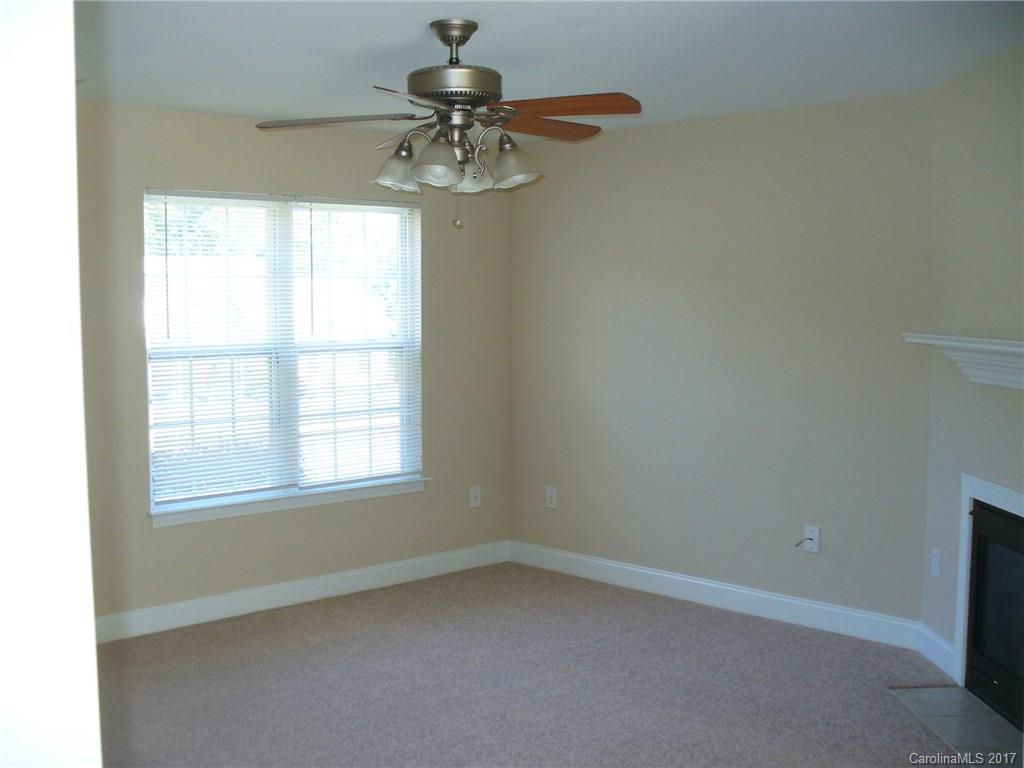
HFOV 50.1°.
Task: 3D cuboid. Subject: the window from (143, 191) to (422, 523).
[{"bbox_3d":[-1.102,-0.163,5.554,1.530,1.541,0.120,-4,6,-38],"label":"window"}]

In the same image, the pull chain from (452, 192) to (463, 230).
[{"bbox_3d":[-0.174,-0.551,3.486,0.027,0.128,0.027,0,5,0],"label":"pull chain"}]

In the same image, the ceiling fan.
[{"bbox_3d":[-0.189,-0.877,3.468,1.280,0.522,1.280,0,5,0],"label":"ceiling fan"}]

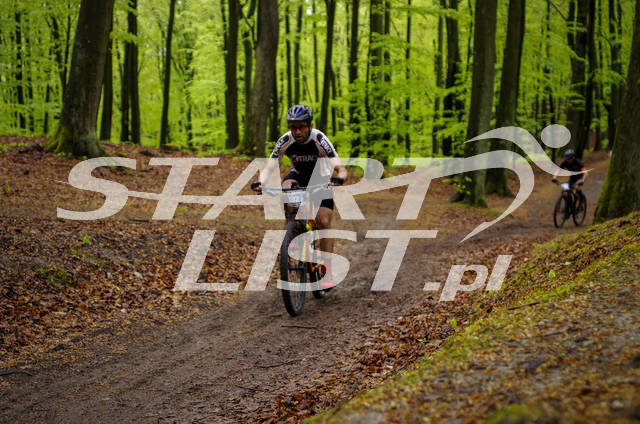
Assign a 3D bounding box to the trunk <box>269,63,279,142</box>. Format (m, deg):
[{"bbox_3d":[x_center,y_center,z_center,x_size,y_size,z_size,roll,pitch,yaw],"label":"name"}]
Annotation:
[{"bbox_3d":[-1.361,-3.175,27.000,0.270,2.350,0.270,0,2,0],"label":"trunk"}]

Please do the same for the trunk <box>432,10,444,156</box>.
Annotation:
[{"bbox_3d":[3.725,-4.039,29.000,0.370,4.590,0.350,1,3,0],"label":"trunk"}]

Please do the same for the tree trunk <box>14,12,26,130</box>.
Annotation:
[{"bbox_3d":[-12.336,-5.766,38.000,0.300,4.900,0.300,0,2,-11],"label":"tree trunk"}]

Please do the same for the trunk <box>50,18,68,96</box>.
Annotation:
[{"bbox_3d":[-9.353,-5.347,33.000,0.700,3.300,0.400,0,2,-11],"label":"trunk"}]

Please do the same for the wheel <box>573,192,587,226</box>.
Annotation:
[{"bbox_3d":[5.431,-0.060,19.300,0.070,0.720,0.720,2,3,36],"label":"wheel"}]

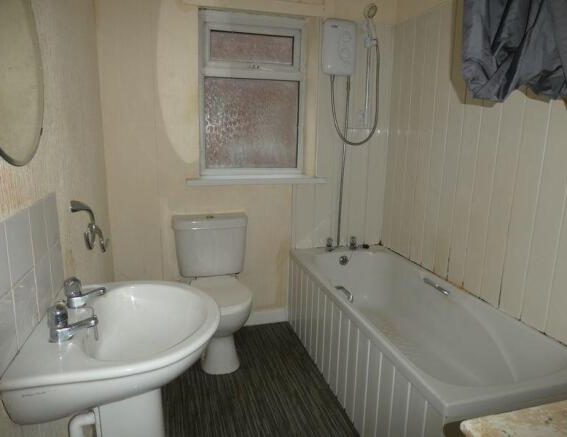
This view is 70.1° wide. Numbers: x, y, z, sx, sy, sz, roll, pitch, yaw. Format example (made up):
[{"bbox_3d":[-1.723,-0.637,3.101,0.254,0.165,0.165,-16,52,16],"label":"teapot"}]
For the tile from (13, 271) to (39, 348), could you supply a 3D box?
[{"bbox_3d":[-0.646,0.219,1.015,0.010,0.153,0.157,-2,12,-15],"label":"tile"}]

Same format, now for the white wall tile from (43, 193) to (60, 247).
[{"bbox_3d":[-0.720,0.005,1.257,0.010,0.153,0.135,-2,12,-15],"label":"white wall tile"}]

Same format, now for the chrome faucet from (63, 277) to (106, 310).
[{"bbox_3d":[-0.596,0.219,1.215,0.110,0.088,0.048,-2,12,-15],"label":"chrome faucet"}]

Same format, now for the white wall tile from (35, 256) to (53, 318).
[{"bbox_3d":[-0.687,0.187,1.161,0.010,0.153,0.150,-2,12,-15],"label":"white wall tile"}]

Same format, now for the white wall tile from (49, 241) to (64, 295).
[{"bbox_3d":[-0.723,0.159,1.290,0.010,0.153,0.135,-2,12,-15],"label":"white wall tile"}]

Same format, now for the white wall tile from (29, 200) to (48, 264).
[{"bbox_3d":[-0.684,0.033,1.128,0.010,0.153,0.150,-2,12,-15],"label":"white wall tile"}]

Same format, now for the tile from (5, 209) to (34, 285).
[{"bbox_3d":[-0.643,0.065,0.982,0.010,0.153,0.157,-2,12,-15],"label":"tile"}]

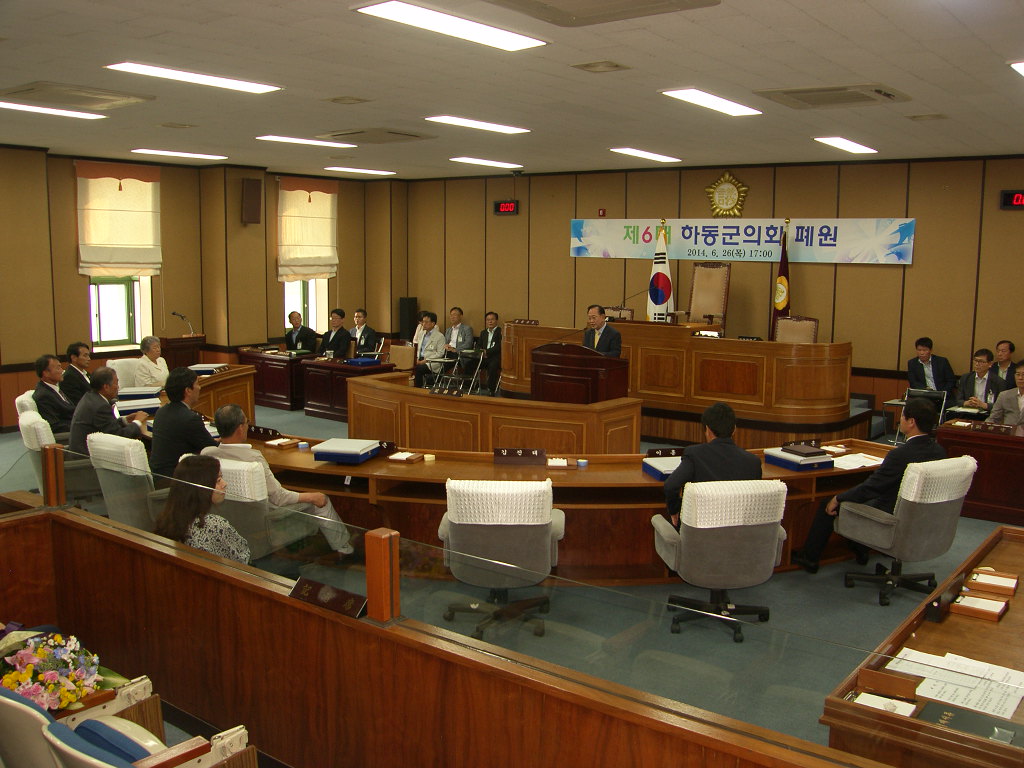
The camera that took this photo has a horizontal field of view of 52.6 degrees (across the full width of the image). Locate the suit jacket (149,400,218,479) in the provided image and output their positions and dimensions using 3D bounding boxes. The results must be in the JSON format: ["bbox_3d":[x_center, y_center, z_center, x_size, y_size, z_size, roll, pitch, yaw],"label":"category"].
[{"bbox_3d":[-2.415,0.437,7.613,0.520,0.670,0.460,6,9,36],"label":"suit jacket"}]

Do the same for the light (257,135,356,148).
[{"bbox_3d":[-2.248,-2.656,11.353,0.260,0.060,1.250,6,9,37],"label":"light"}]

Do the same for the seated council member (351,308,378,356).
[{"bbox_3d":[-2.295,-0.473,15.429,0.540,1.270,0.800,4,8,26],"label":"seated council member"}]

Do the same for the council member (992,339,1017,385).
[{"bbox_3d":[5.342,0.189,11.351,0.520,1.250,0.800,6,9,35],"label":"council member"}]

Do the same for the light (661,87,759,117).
[{"bbox_3d":[1.615,-2.302,8.353,0.310,0.080,1.300,5,8,34],"label":"light"}]

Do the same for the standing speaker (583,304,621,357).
[{"bbox_3d":[0.971,-0.074,11.260,0.520,1.640,0.360,6,9,40],"label":"standing speaker"}]

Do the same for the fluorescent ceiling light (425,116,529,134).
[{"bbox_3d":[-0.326,-2.482,9.940,0.280,0.080,1.290,6,9,35],"label":"fluorescent ceiling light"}]

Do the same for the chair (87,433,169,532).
[{"bbox_3d":[-2.425,0.758,7.020,0.740,0.880,0.700,5,8,31],"label":"chair"}]

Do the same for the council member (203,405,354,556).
[{"bbox_3d":[-1.452,0.671,6.523,0.600,1.200,1.020,6,9,40],"label":"council member"}]

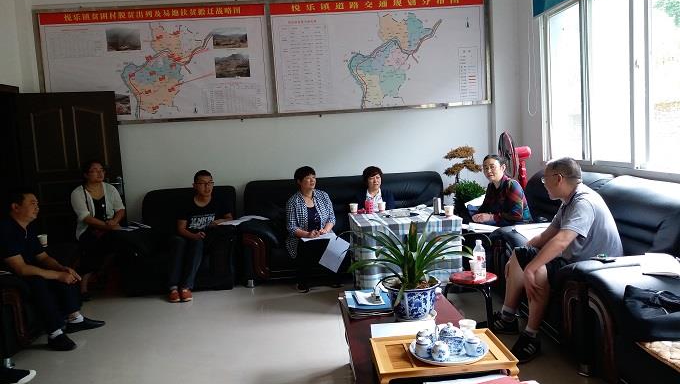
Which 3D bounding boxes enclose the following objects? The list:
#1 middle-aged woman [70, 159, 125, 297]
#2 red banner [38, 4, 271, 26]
[{"bbox_3d":[-2.368,0.332,5.436,0.540,1.306,0.750,-5,6,-11],"label":"middle-aged woman"},{"bbox_3d":[-1.958,-1.861,5.771,2.340,0.121,0.020,-4,6,-3],"label":"red banner"}]

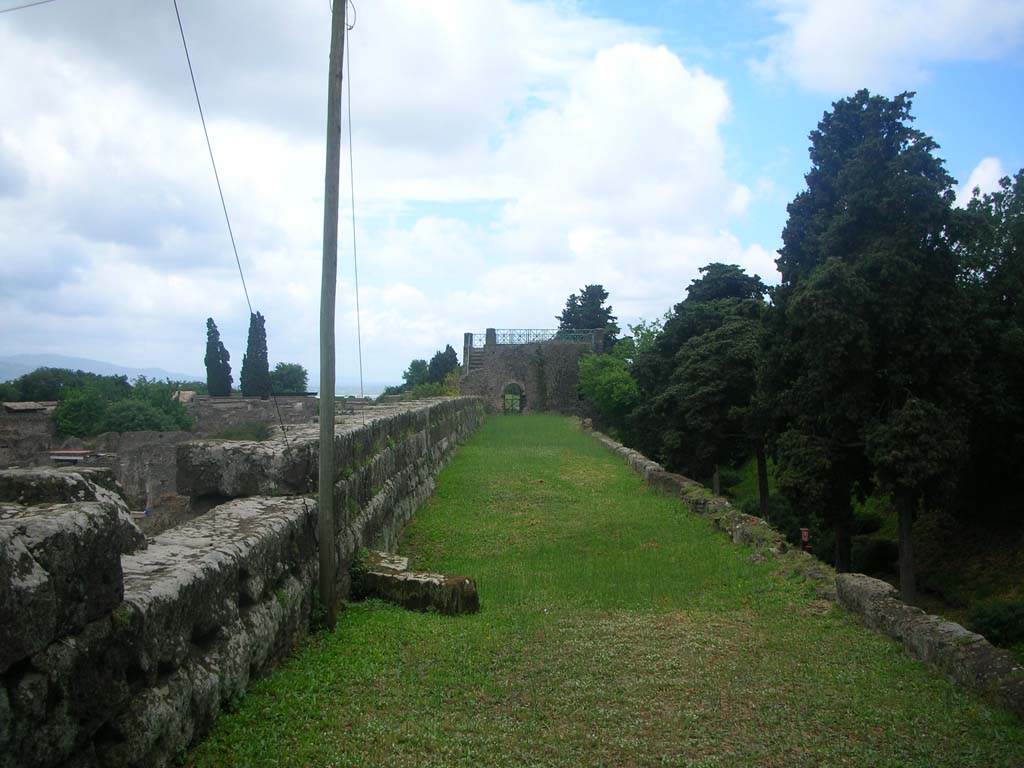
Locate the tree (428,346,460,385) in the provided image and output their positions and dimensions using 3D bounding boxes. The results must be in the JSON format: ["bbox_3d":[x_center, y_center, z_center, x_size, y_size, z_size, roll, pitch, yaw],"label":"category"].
[{"bbox_3d":[-6.240,-0.870,95.000,3.030,5.320,3.200,0,0,0],"label":"tree"}]

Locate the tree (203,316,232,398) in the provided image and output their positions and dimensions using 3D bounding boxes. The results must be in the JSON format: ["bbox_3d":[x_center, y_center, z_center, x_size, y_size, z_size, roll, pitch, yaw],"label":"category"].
[{"bbox_3d":[-35.400,-2.720,125.000,3.320,10.620,3.300,0,0,0],"label":"tree"}]

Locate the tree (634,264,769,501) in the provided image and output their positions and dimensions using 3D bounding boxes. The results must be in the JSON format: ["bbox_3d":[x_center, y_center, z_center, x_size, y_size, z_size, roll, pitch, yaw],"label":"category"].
[{"bbox_3d":[8.050,0.150,44.000,5.690,10.450,5.800,0,0,0],"label":"tree"}]

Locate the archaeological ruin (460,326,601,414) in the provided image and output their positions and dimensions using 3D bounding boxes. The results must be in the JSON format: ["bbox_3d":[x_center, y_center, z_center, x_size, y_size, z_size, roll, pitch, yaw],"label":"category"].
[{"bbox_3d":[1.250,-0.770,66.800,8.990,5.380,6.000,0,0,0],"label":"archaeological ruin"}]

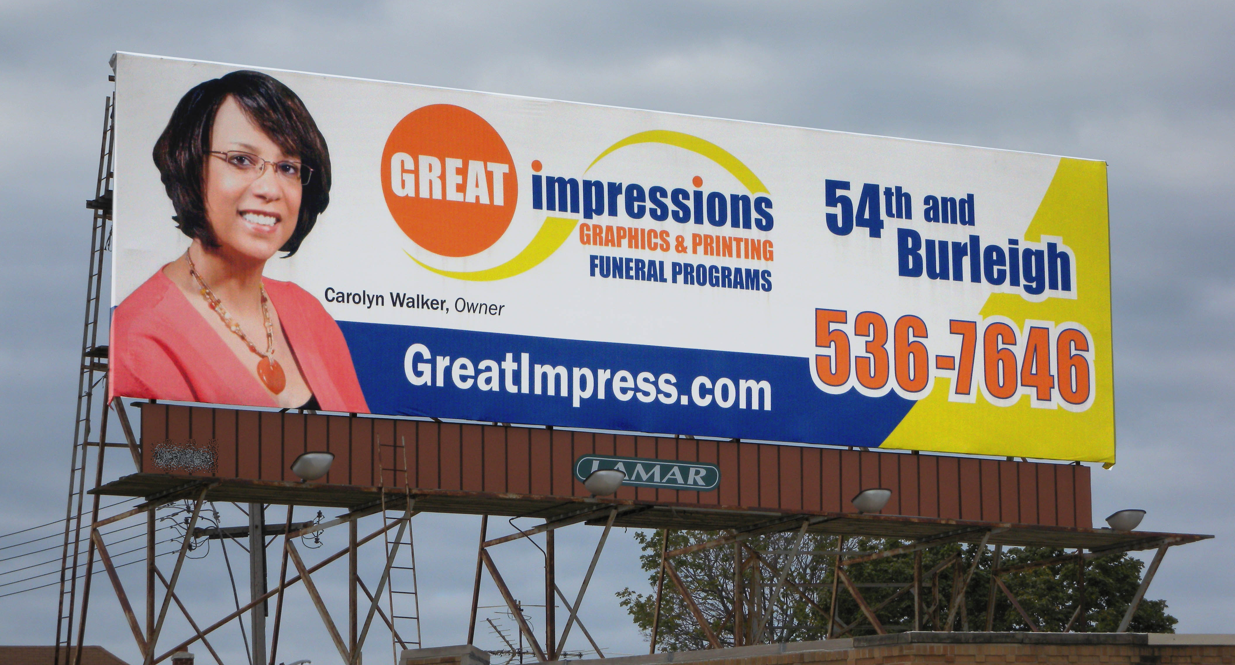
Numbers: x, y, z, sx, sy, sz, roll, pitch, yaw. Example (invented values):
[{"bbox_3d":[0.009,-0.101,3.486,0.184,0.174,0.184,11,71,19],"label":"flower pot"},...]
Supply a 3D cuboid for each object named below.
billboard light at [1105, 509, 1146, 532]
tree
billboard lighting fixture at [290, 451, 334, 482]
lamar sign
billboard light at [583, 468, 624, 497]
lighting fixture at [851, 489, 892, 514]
[{"bbox_3d":[6.720,2.489,52.858,0.420,0.300,0.430,5,-11,-27],"label":"billboard light"},{"bbox_3d":[6.270,10.442,90.000,12.000,13.500,11.500,5,-11,-27],"label":"tree"},{"bbox_3d":[-3.624,1.600,47.491,0.420,0.300,0.430,5,-11,-27],"label":"billboard lighting fixture"},{"bbox_3d":[0.387,1.817,51.660,2.140,0.390,0.050,5,-11,-27],"label":"lamar sign"},{"bbox_3d":[-0.167,1.851,49.293,0.420,0.300,0.430,5,-11,-27],"label":"billboard light"},{"bbox_3d":[3.249,2.158,51.063,0.420,0.300,0.430,5,-11,-27],"label":"lighting fixture"}]

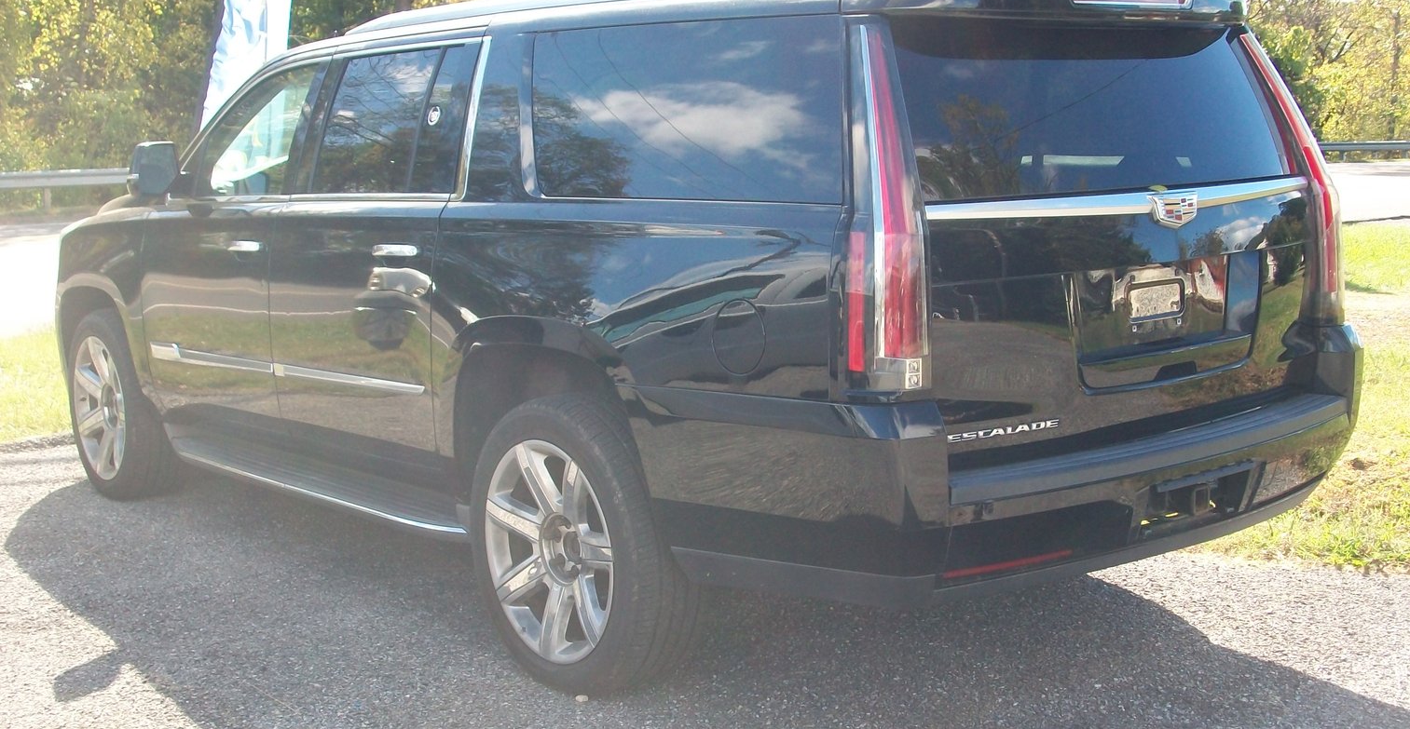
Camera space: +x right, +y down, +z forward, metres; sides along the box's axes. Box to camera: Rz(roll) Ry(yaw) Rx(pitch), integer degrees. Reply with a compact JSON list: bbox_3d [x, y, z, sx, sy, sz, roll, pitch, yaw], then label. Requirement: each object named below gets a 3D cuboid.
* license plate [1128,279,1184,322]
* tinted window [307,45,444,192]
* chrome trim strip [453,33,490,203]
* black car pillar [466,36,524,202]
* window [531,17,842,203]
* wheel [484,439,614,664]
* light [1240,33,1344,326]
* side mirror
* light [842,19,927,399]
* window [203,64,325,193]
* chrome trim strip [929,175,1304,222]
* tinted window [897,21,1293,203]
[{"bbox_3d":[1.094,-0.157,4.168,0.235,0.110,0.020,-8,5,-39],"label":"license plate"},{"bbox_3d":[-1.034,-0.749,5.324,0.050,0.454,0.666,12,-2,-40],"label":"tinted window"},{"bbox_3d":[-0.658,-0.699,4.859,0.030,0.477,0.085,11,-1,-39],"label":"chrome trim strip"},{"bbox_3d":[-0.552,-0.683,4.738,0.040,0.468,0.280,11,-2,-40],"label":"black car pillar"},{"bbox_3d":[-0.086,-0.621,4.190,0.050,0.459,1.250,13,-3,-41],"label":"window"},{"bbox_3d":[-0.350,0.492,4.614,0.200,0.597,0.597,-8,11,-39],"label":"wheel"},{"bbox_3d":[1.620,-0.515,4.752,0.205,0.810,0.185,-13,8,-38],"label":"light"},{"bbox_3d":[-1.976,-0.695,6.132,0.200,0.205,0.120,-8,11,-39],"label":"side mirror"},{"bbox_3d":[0.367,-0.338,3.740,0.205,0.810,0.185,-3,2,-39],"label":"light"},{"bbox_3d":[-1.568,-0.810,5.997,0.050,0.464,0.832,13,-2,-38],"label":"window"},{"bbox_3d":[1.079,-0.402,4.144,1.490,0.055,0.100,-8,11,-39],"label":"chrome trim strip"},{"bbox_3d":[0.994,-0.640,4.207,1.410,0.430,0.080,-8,-11,-39],"label":"tinted window"}]

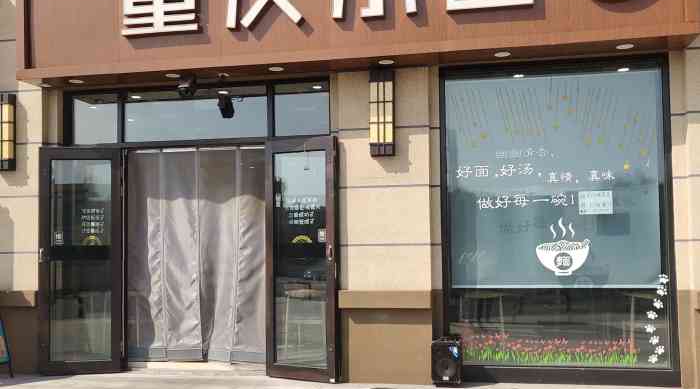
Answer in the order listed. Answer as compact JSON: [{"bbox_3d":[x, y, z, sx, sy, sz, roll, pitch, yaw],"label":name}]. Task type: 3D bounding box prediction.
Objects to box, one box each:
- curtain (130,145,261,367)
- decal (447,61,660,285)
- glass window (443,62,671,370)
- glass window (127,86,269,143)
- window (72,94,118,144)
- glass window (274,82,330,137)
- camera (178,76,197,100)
[{"bbox_3d":[-1.614,0.631,8.594,1.630,2.280,0.120,-1,-3,13],"label":"curtain"},{"bbox_3d":[1.874,-0.126,7.527,1.950,2.000,0.030,-1,-3,13],"label":"decal"},{"bbox_3d":[1.891,0.201,7.497,2.000,2.770,0.080,-1,-3,13],"label":"glass window"},{"bbox_3d":[-1.640,-0.851,8.582,1.620,0.550,0.070,-1,-3,13],"label":"glass window"},{"bbox_3d":[-2.766,-0.807,8.834,0.540,0.540,0.070,-1,-3,13],"label":"window"},{"bbox_3d":[-0.479,-0.881,8.322,0.600,0.560,0.070,-1,-3,13],"label":"glass window"},{"bbox_3d":[-1.614,-1.067,8.012,0.190,0.210,0.190,-1,-3,13],"label":"camera"}]

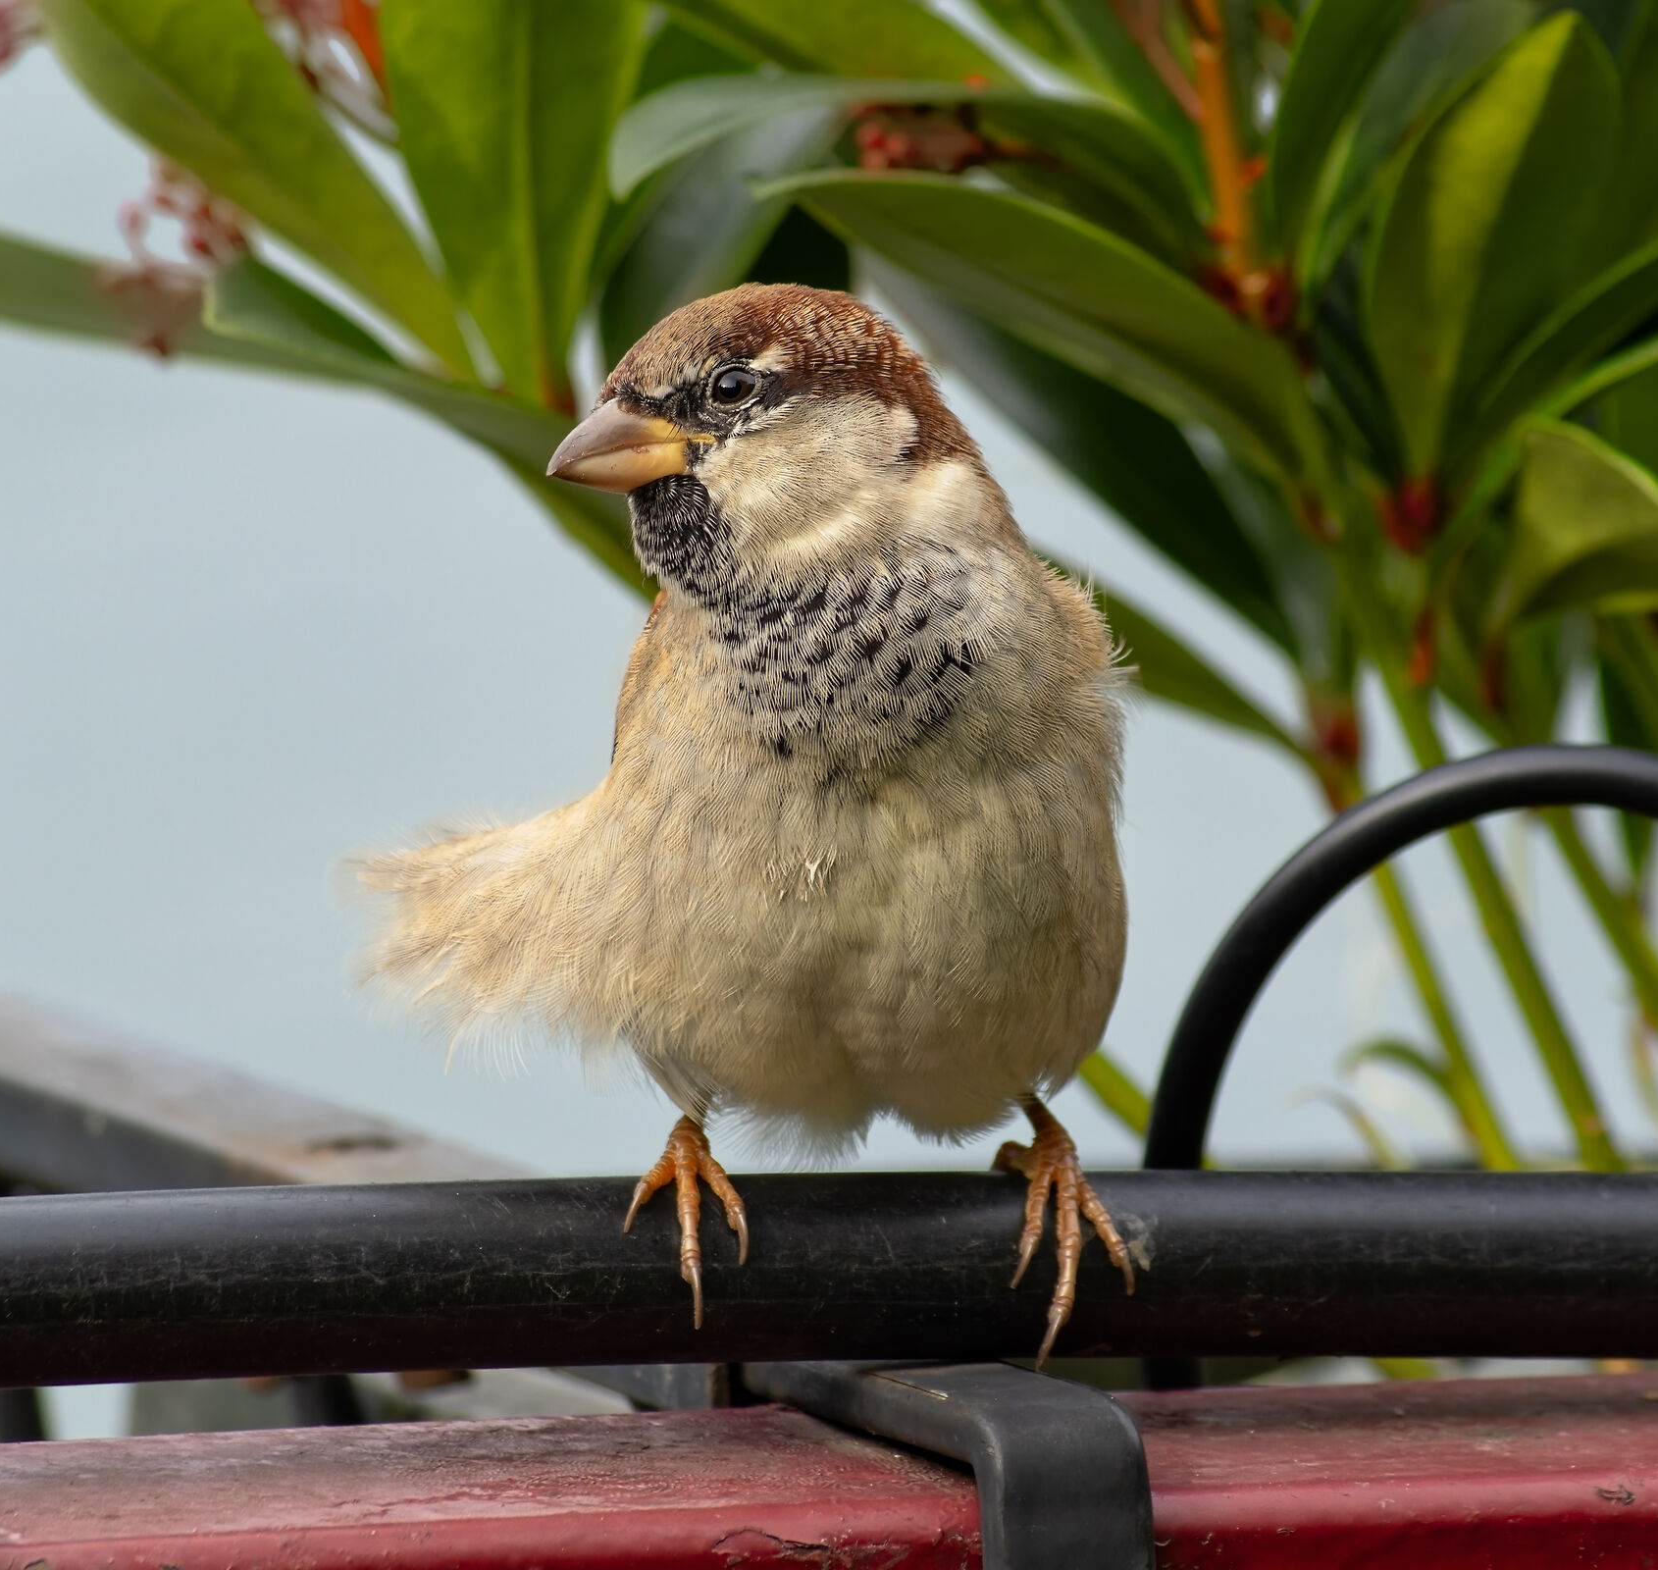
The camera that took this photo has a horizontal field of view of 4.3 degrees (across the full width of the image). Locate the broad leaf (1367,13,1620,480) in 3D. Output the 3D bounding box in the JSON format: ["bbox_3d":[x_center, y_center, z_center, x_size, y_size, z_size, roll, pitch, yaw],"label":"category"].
[{"bbox_3d":[0.068,-0.055,2.270,0.021,0.049,0.020,18,3,0],"label":"broad leaf"}]

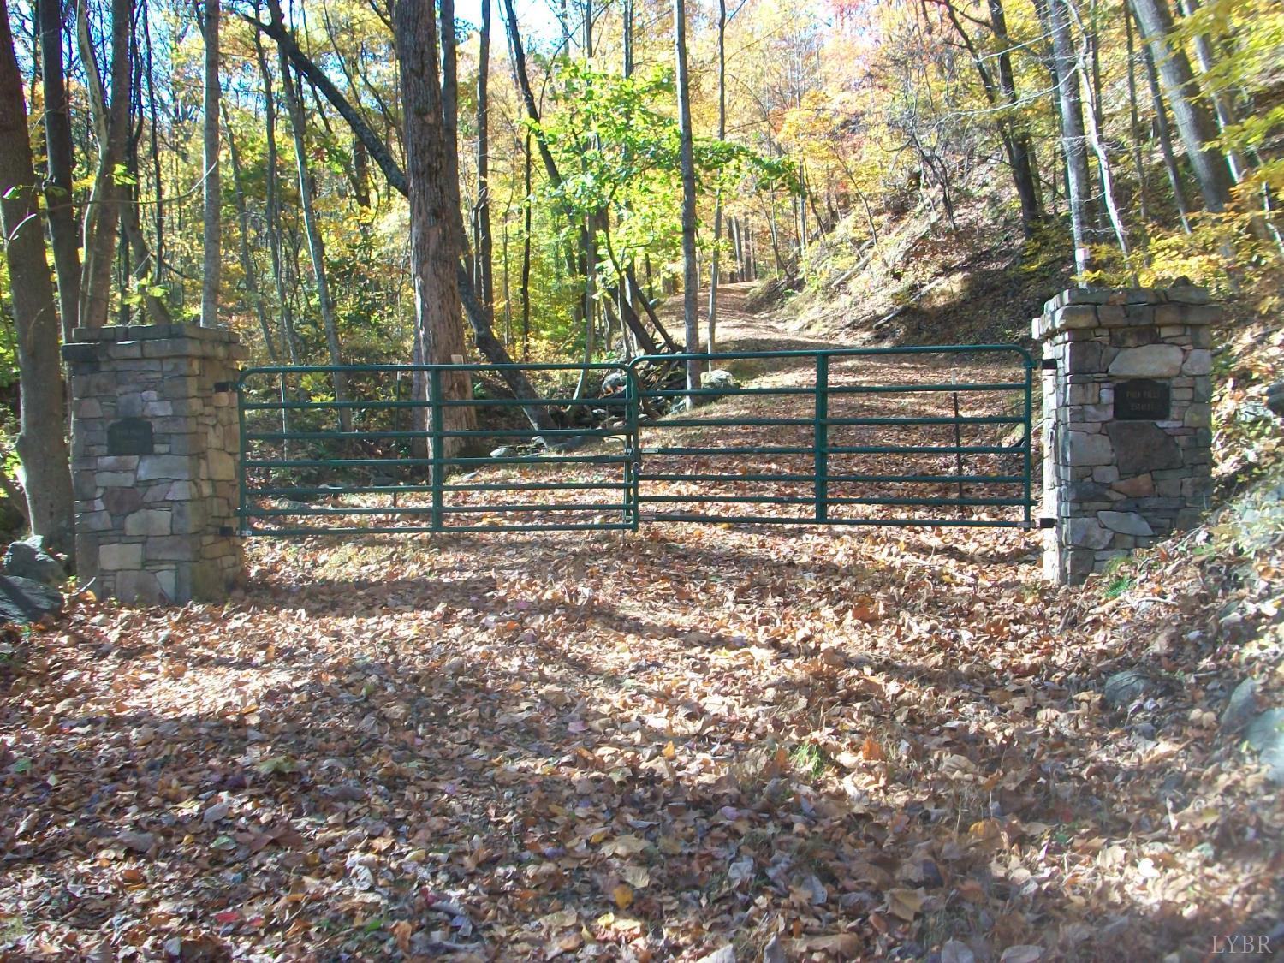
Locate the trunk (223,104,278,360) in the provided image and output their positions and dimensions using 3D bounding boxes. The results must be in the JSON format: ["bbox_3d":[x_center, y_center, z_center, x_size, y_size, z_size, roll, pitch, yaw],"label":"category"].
[{"bbox_3d":[-6.368,-3.877,20.560,0.300,4.584,0.300,-12,2,-16],"label":"trunk"}]

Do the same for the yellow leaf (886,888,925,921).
[{"bbox_3d":[0.764,1.224,3.650,0.110,0.045,0.115,0,2,14],"label":"yellow leaf"}]

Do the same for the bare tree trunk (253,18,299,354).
[{"bbox_3d":[-5.911,-4.579,20.560,0.360,5.768,0.330,-7,1,-17],"label":"bare tree trunk"}]

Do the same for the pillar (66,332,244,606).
[{"bbox_3d":[-3.735,-0.137,9.820,1.020,2.070,1.000,0,2,7],"label":"pillar"}]

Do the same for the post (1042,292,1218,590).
[{"bbox_3d":[3.468,-0.298,9.110,1.040,2.080,1.000,0,2,7],"label":"post"}]

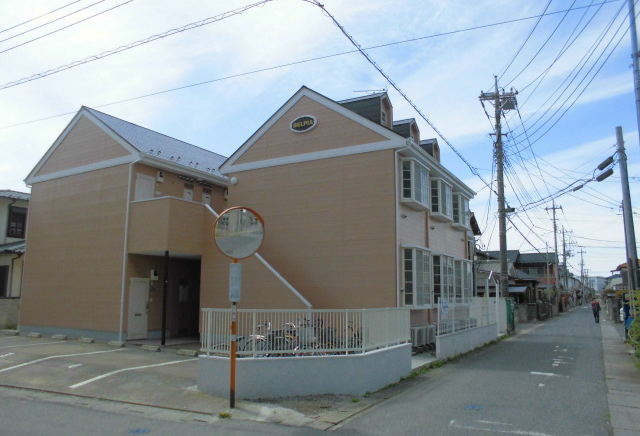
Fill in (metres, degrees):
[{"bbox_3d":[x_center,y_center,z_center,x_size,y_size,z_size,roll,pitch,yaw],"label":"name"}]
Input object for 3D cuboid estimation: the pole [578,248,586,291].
[{"bbox_3d":[53.011,11.694,96.928,1.600,11.514,0.400,-5,-10,29],"label":"pole"}]

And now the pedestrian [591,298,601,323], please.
[{"bbox_3d":[17.439,5.848,30.376,0.500,1.580,0.350,-5,-10,29],"label":"pedestrian"}]

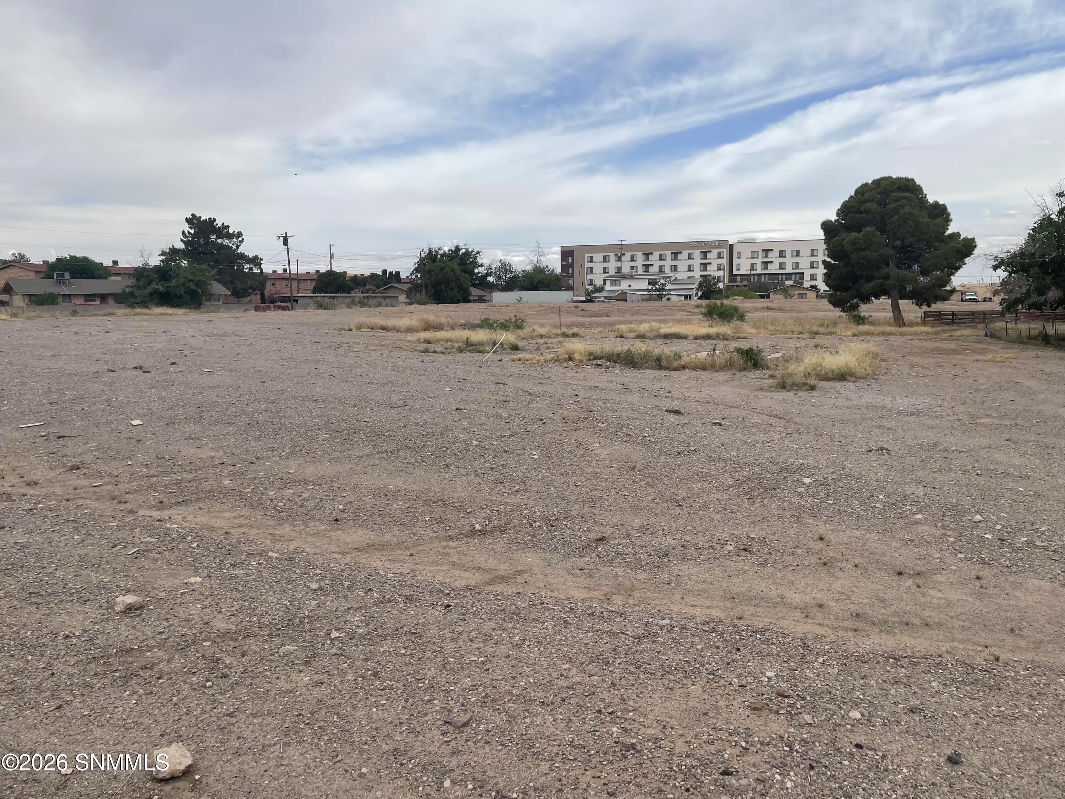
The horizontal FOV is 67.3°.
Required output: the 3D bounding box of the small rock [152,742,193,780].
[{"bbox_3d":[-1.220,1.227,2.713,0.125,0.090,0.107,-4,8,-26],"label":"small rock"}]

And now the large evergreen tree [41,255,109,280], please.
[{"bbox_3d":[-62.652,-16.013,110.473,8.052,7.735,7.649,-5,8,-29],"label":"large evergreen tree"}]

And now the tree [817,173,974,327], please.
[{"bbox_3d":[25.694,-10.412,56.637,9.799,10.418,9.309,2,8,24],"label":"tree"}]

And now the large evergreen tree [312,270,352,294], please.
[{"bbox_3d":[-30.046,-16.703,120.349,5.690,5.705,5.406,-2,7,-14],"label":"large evergreen tree"}]

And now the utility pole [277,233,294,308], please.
[{"bbox_3d":[-31.046,-16.324,101.597,2.400,9.763,0.550,-1,7,0],"label":"utility pole"}]

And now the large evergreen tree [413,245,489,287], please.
[{"bbox_3d":[-15.346,-23.797,152.682,14.786,11.147,12.568,-1,7,-6],"label":"large evergreen tree"}]

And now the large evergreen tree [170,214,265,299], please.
[{"bbox_3d":[-43.953,-19.430,112.814,12.251,13.314,11.026,-3,8,-21],"label":"large evergreen tree"}]

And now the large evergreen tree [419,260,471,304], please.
[{"bbox_3d":[-14.659,-19.706,134.449,8.590,7.336,8.160,-1,7,-6],"label":"large evergreen tree"}]

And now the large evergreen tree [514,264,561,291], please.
[{"bbox_3d":[1.249,-24.085,165.469,9.439,7.667,8.967,-1,7,1],"label":"large evergreen tree"}]

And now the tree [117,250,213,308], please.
[{"bbox_3d":[-41.382,-13.479,90.410,9.864,6.699,8.385,-4,8,-24],"label":"tree"}]

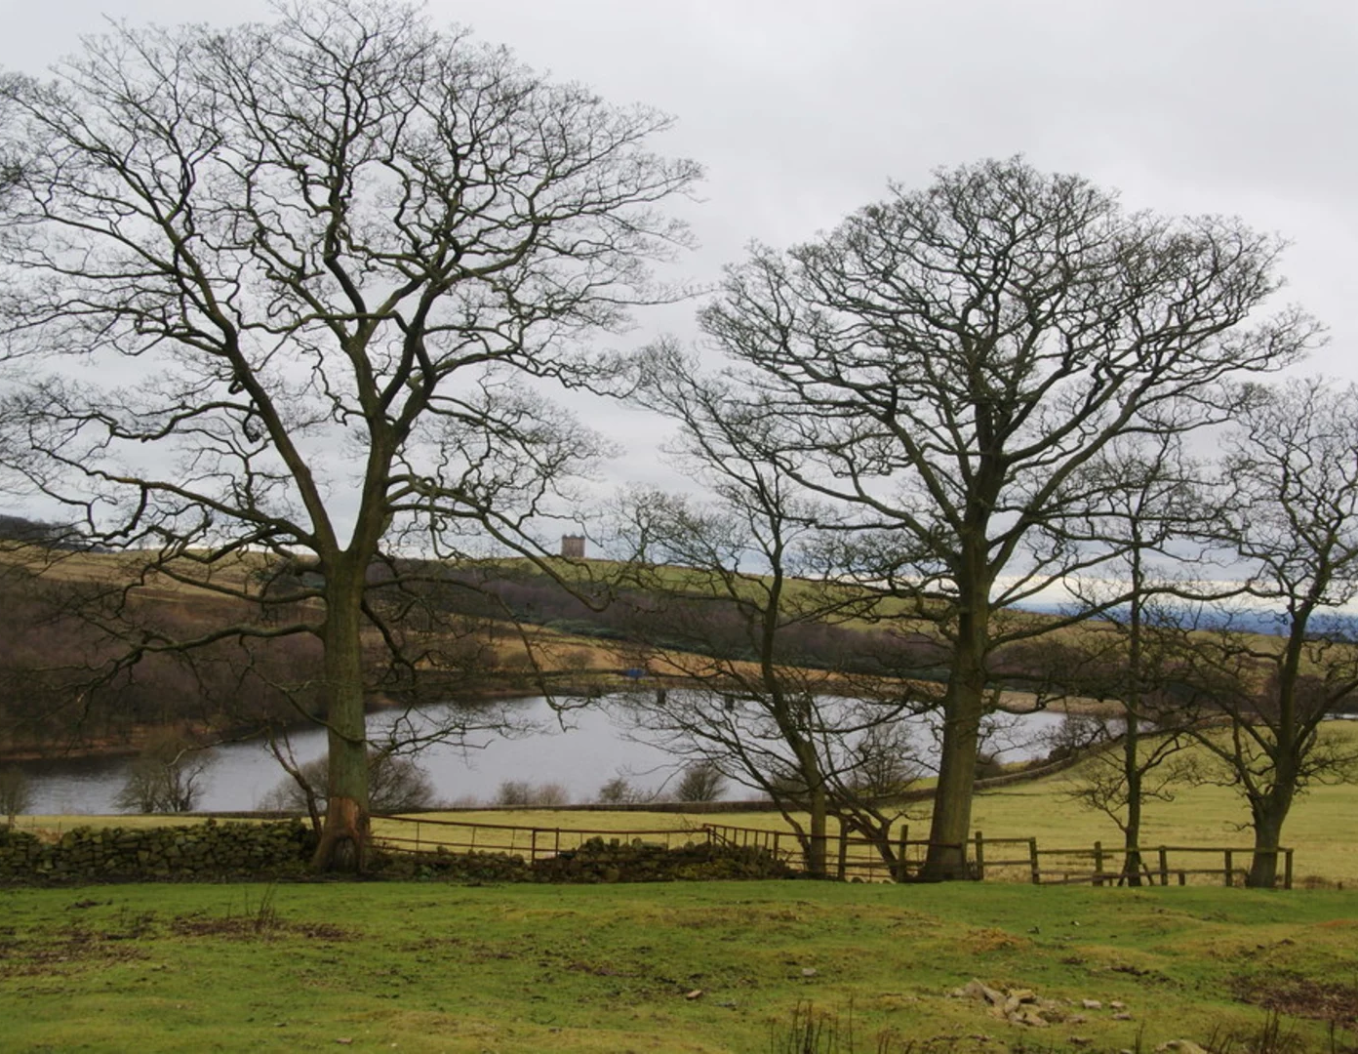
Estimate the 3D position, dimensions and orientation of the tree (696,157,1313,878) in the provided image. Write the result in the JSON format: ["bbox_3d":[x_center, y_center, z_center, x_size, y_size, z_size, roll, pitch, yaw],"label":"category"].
[{"bbox_3d":[7.254,-0.206,41.000,13.630,16.100,13.000,1,-2,0],"label":"tree"}]

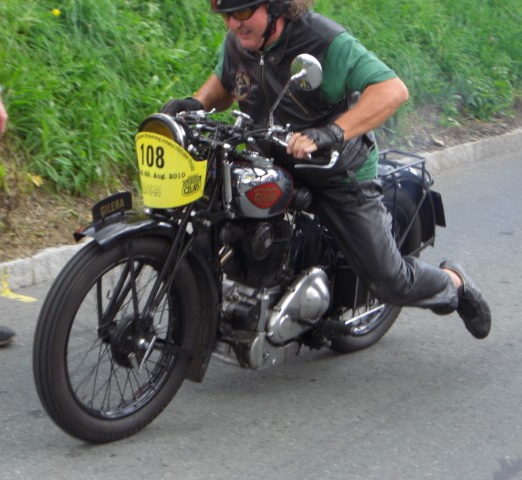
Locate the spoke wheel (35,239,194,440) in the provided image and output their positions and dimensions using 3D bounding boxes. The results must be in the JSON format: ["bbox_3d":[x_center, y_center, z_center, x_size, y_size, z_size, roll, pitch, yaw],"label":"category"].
[{"bbox_3d":[-0.431,0.294,5.303,0.105,0.670,0.670,15,17,39],"label":"spoke wheel"}]

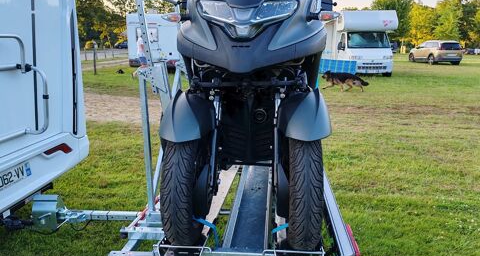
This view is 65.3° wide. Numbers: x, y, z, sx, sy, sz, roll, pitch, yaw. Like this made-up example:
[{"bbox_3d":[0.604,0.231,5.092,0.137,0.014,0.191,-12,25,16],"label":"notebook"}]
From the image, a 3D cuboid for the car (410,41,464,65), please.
[{"bbox_3d":[13.619,-5.283,26.375,1.860,1.650,4.600,0,13,0],"label":"car"}]

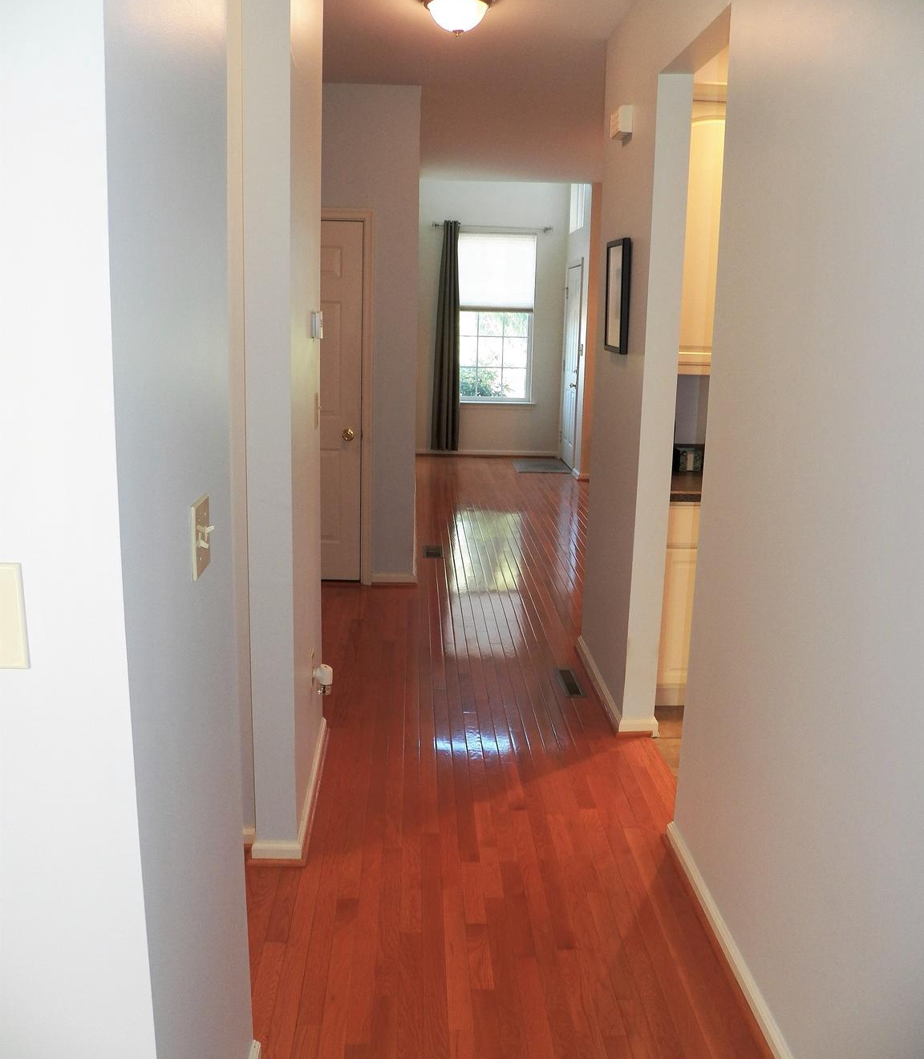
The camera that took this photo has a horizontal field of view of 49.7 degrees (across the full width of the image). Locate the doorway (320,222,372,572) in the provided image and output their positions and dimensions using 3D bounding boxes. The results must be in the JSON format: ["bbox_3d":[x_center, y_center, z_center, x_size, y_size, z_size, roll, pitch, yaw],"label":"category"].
[{"bbox_3d":[-0.945,-0.725,5.649,0.870,2.110,0.100,1,12,-3],"label":"doorway"}]

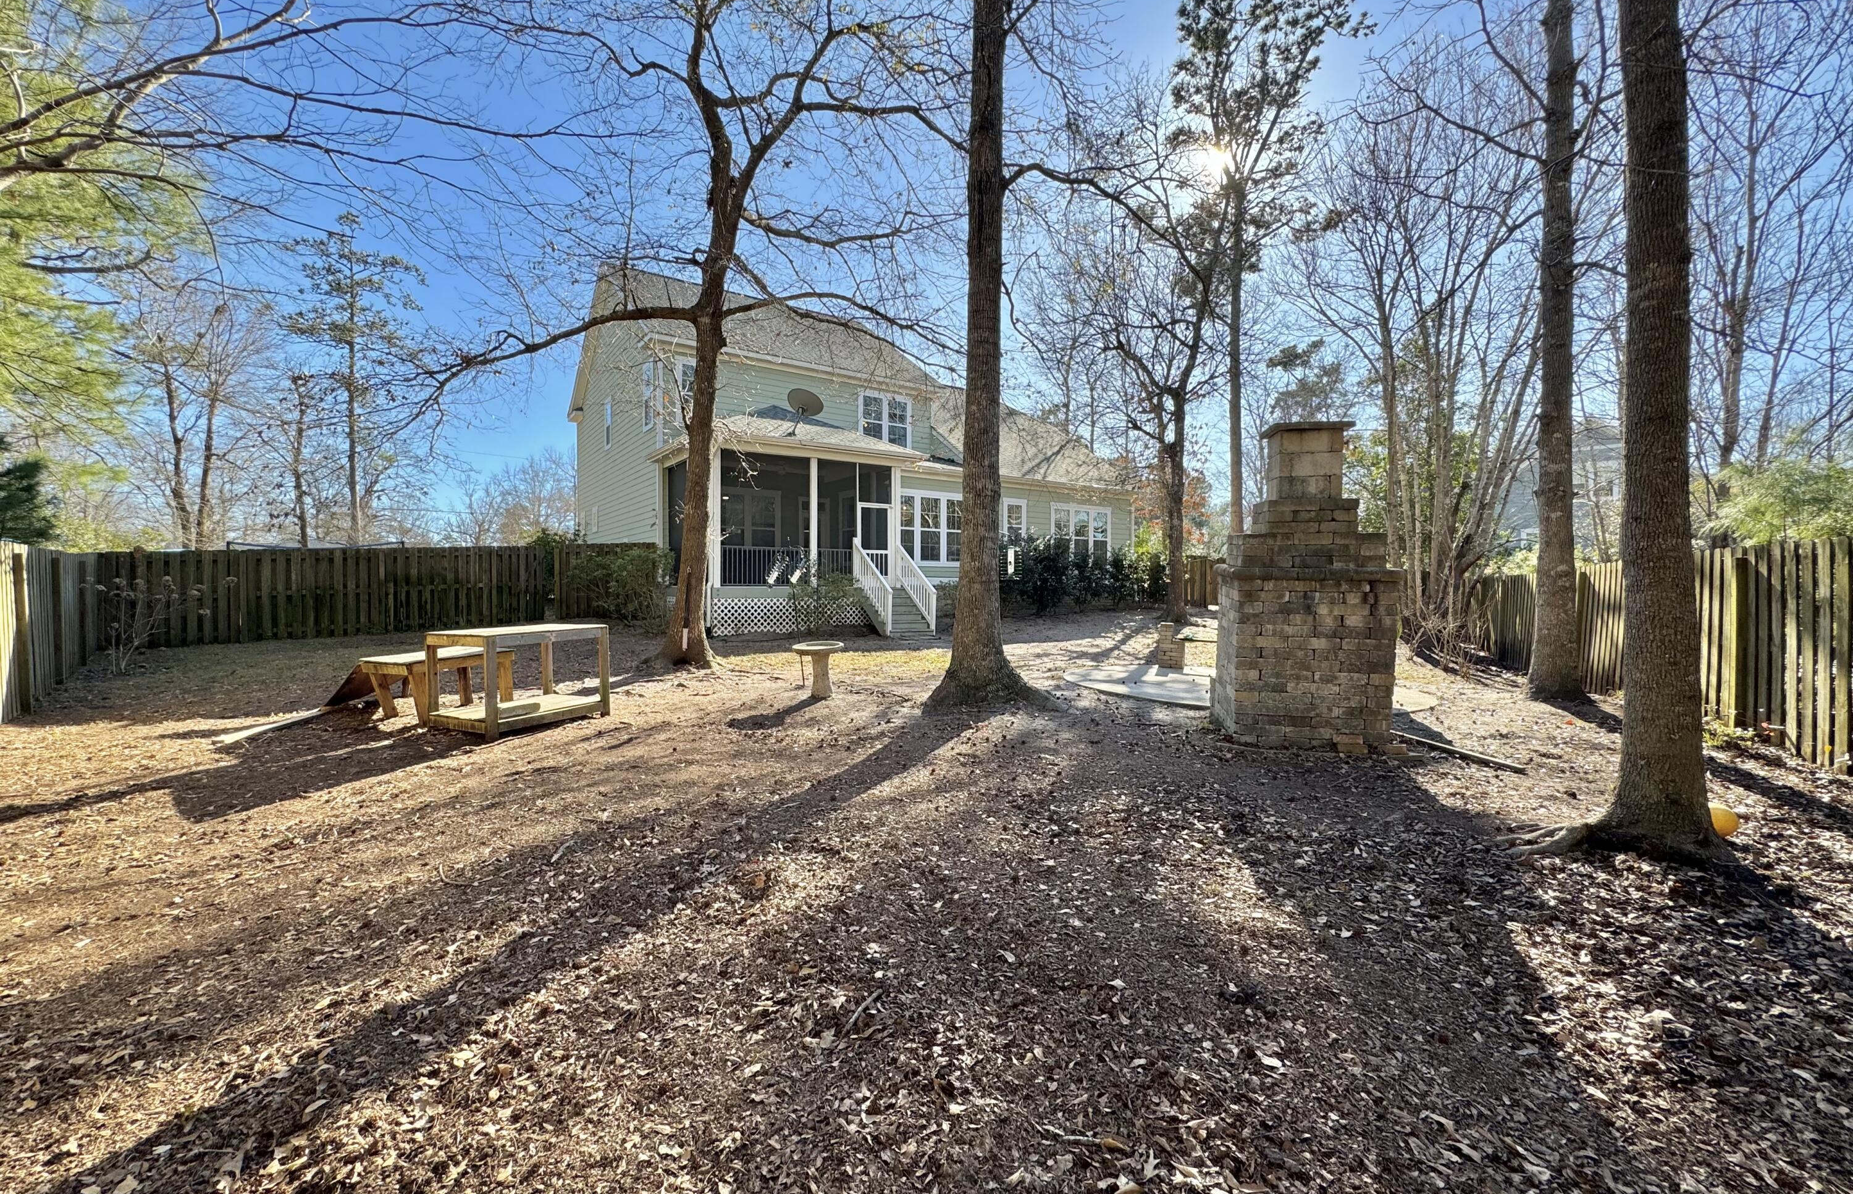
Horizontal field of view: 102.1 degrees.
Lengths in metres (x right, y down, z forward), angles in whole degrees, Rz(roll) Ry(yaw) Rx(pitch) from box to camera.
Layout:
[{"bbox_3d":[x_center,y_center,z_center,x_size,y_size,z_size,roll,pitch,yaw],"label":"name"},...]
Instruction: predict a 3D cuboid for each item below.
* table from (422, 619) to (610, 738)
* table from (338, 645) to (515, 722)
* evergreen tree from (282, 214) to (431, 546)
[{"bbox_3d":[-3.990,0.789,7.420,0.900,0.930,1.280,0,1,24],"label":"table"},{"bbox_3d":[-5.220,0.935,8.020,0.950,0.630,1.150,0,1,28],"label":"table"},{"bbox_3d":[-25.106,-8.098,32.908,5.600,17.570,5.600,0,1,-37],"label":"evergreen tree"}]

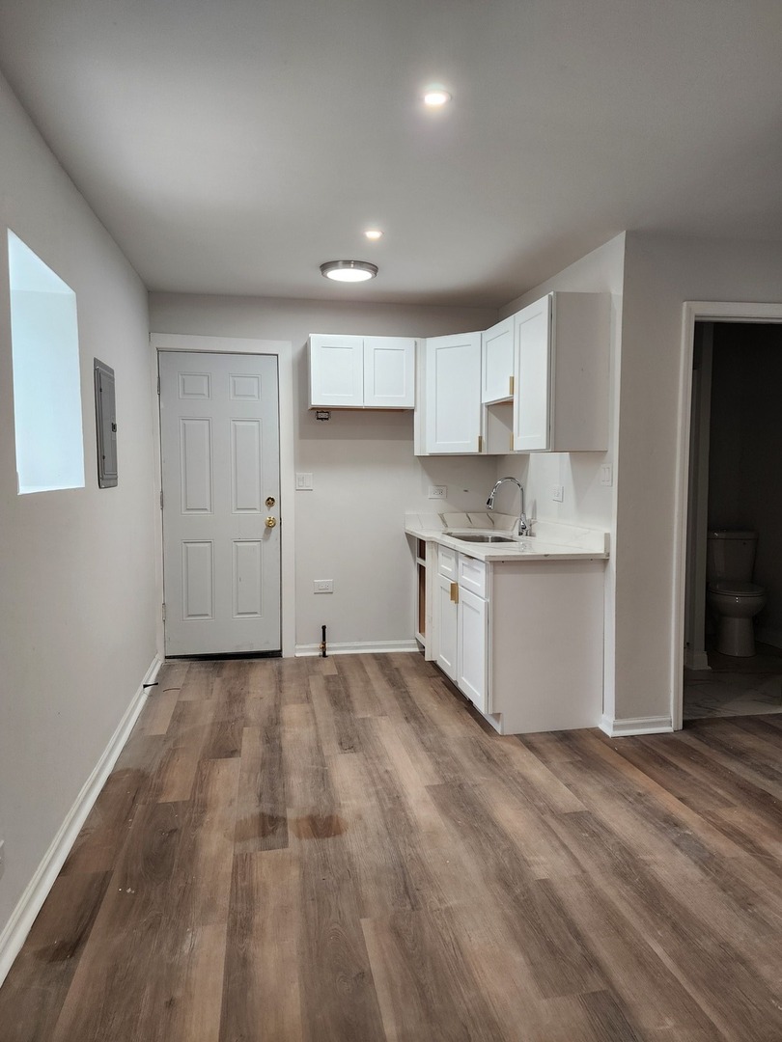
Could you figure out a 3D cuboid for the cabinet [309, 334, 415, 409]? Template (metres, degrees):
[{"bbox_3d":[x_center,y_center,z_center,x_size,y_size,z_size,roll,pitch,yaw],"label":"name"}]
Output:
[{"bbox_3d":[-0.202,-0.980,4.647,0.693,0.462,0.306,-1,5,-11],"label":"cabinet"}]

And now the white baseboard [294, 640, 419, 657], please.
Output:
[{"bbox_3d":[-0.244,0.903,4.932,0.868,0.090,0.026,-1,5,-11],"label":"white baseboard"}]

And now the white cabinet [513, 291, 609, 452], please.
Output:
[{"bbox_3d":[0.878,-0.745,3.621,0.321,0.770,0.465,-1,5,-11],"label":"white cabinet"}]

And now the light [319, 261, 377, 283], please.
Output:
[{"bbox_3d":[-0.233,-1.393,3.909,0.331,0.055,0.331,0,5,0],"label":"light"}]

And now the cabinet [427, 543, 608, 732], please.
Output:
[{"bbox_3d":[0.678,0.589,3.957,0.612,0.870,1.024,-1,5,-11],"label":"cabinet"}]

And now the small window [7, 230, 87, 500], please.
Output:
[{"bbox_3d":[-1.218,-0.486,2.382,0.110,0.765,0.778,-1,5,-11],"label":"small window"}]

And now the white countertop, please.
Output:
[{"bbox_3d":[0.590,0.068,4.191,0.703,0.136,1.656,-1,5,-11],"label":"white countertop"}]

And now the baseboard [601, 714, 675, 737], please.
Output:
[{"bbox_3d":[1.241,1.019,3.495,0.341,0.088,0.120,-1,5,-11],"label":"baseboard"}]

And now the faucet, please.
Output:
[{"bbox_3d":[0.719,-0.086,4.249,0.261,0.361,0.075,-1,5,-11],"label":"faucet"}]

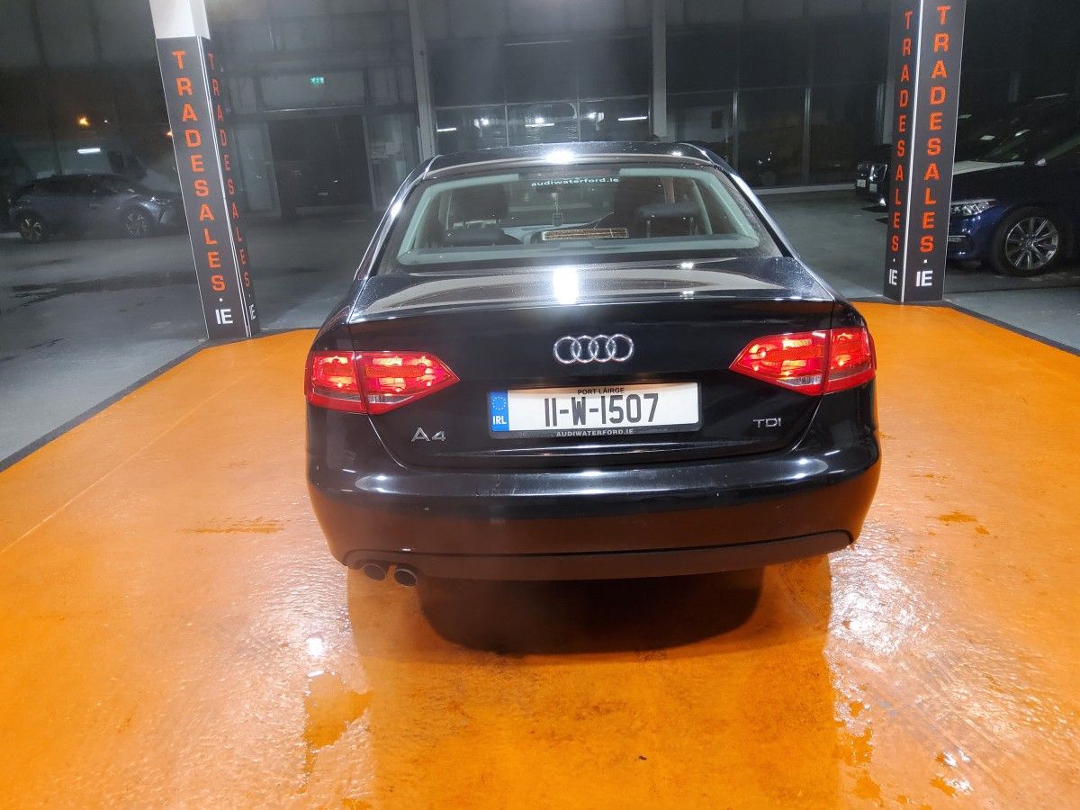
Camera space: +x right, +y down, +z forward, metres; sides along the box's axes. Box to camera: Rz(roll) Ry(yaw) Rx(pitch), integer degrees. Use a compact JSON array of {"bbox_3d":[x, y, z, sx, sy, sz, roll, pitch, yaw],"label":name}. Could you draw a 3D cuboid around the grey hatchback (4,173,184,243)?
[{"bbox_3d":[-10.670,-4.850,19.750,4.360,1.550,1.800,-1,17,7],"label":"grey hatchback"}]

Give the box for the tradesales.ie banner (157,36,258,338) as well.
[{"bbox_3d":[-2.765,-1.773,6.865,0.360,2.420,0.320,-3,17,2],"label":"tradesales.ie banner"}]

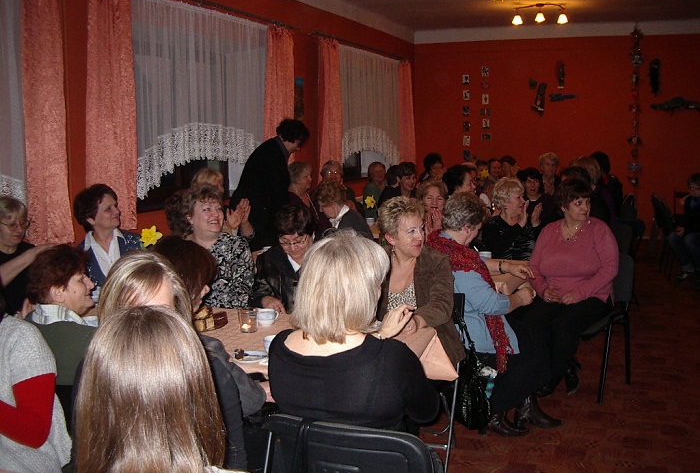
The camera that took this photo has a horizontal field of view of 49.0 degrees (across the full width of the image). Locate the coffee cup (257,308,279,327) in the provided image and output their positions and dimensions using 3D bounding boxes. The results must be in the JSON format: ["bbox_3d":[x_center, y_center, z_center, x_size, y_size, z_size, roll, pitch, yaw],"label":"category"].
[{"bbox_3d":[-0.341,0.335,3.170,0.098,0.067,0.080,0,8,0],"label":"coffee cup"}]

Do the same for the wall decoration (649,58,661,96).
[{"bbox_3d":[4.345,-2.269,10.964,0.170,0.550,0.100,3,8,22],"label":"wall decoration"}]

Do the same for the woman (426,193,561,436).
[{"bbox_3d":[0.752,0.395,4.000,0.700,1.220,0.480,-3,8,-18],"label":"woman"}]

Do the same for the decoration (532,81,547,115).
[{"bbox_3d":[2.860,-2.098,11.597,0.190,0.510,0.090,3,8,22],"label":"decoration"}]

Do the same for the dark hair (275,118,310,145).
[{"bbox_3d":[-0.404,-0.731,5.400,0.230,0.190,0.190,19,5,-8],"label":"dark hair"}]

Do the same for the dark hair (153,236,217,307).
[{"bbox_3d":[-0.506,0.108,2.380,0.180,0.230,0.210,1,8,8],"label":"dark hair"}]

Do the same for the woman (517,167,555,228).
[{"bbox_3d":[1.509,0.072,6.250,0.500,1.260,0.620,0,8,0],"label":"woman"}]

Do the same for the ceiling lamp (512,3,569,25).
[{"bbox_3d":[2.330,-2.716,9.400,0.660,0.250,0.150,3,8,22],"label":"ceiling lamp"}]

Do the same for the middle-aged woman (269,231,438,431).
[{"bbox_3d":[0.044,0.608,2.301,0.530,1.290,0.780,2,8,20],"label":"middle-aged woman"}]

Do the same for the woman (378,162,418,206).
[{"bbox_3d":[0.505,-0.086,7.404,0.460,1.260,0.650,-1,8,-8],"label":"woman"}]

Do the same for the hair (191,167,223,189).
[{"bbox_3d":[-0.934,-0.358,5.000,0.210,0.220,0.190,5,9,36],"label":"hair"}]

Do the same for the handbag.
[{"bbox_3d":[0.593,0.605,3.720,0.150,0.630,0.240,-4,8,-24],"label":"handbag"}]

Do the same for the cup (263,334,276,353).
[{"bbox_3d":[-0.271,0.399,2.809,0.100,0.074,0.085,0,8,0],"label":"cup"}]

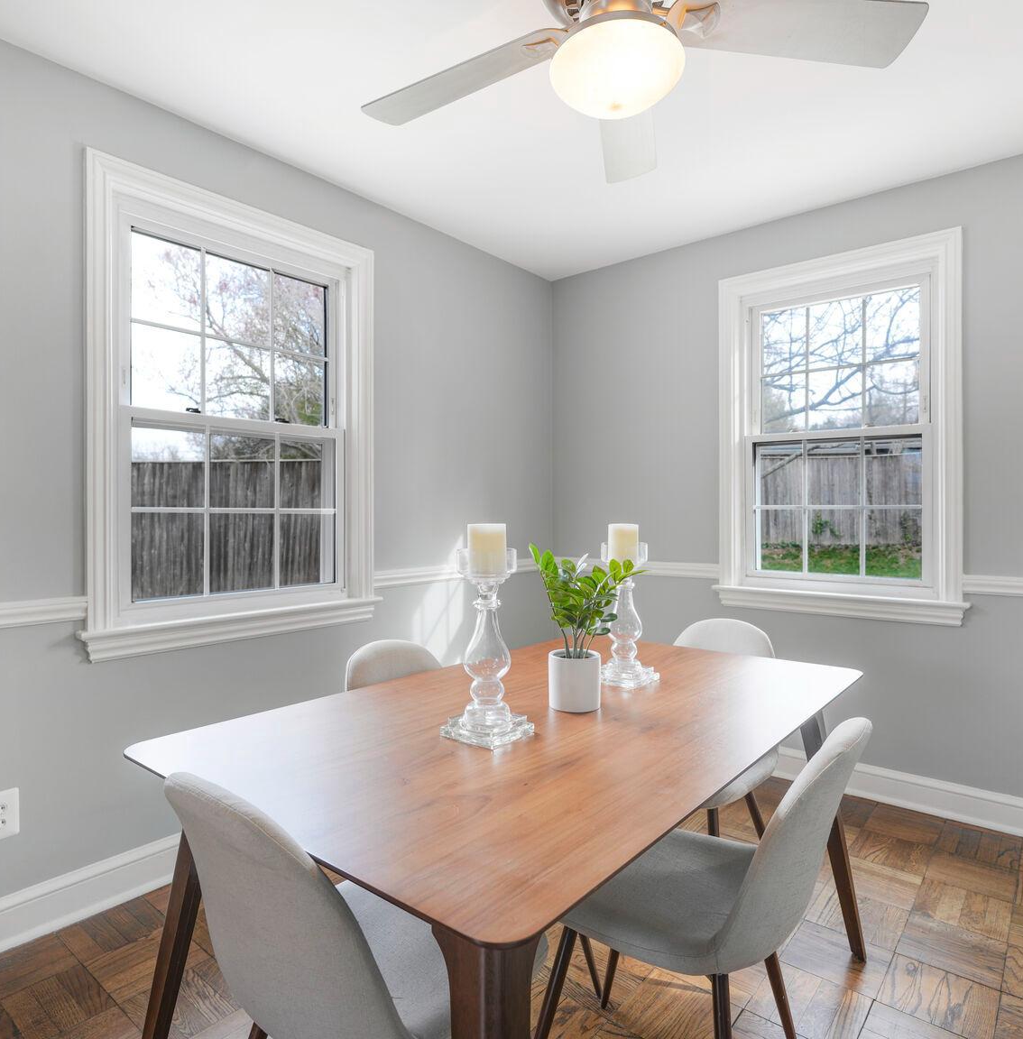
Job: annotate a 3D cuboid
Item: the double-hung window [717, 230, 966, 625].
[{"bbox_3d":[1.320,-0.346,2.877,0.985,1.485,0.080,0,0,40],"label":"double-hung window"}]

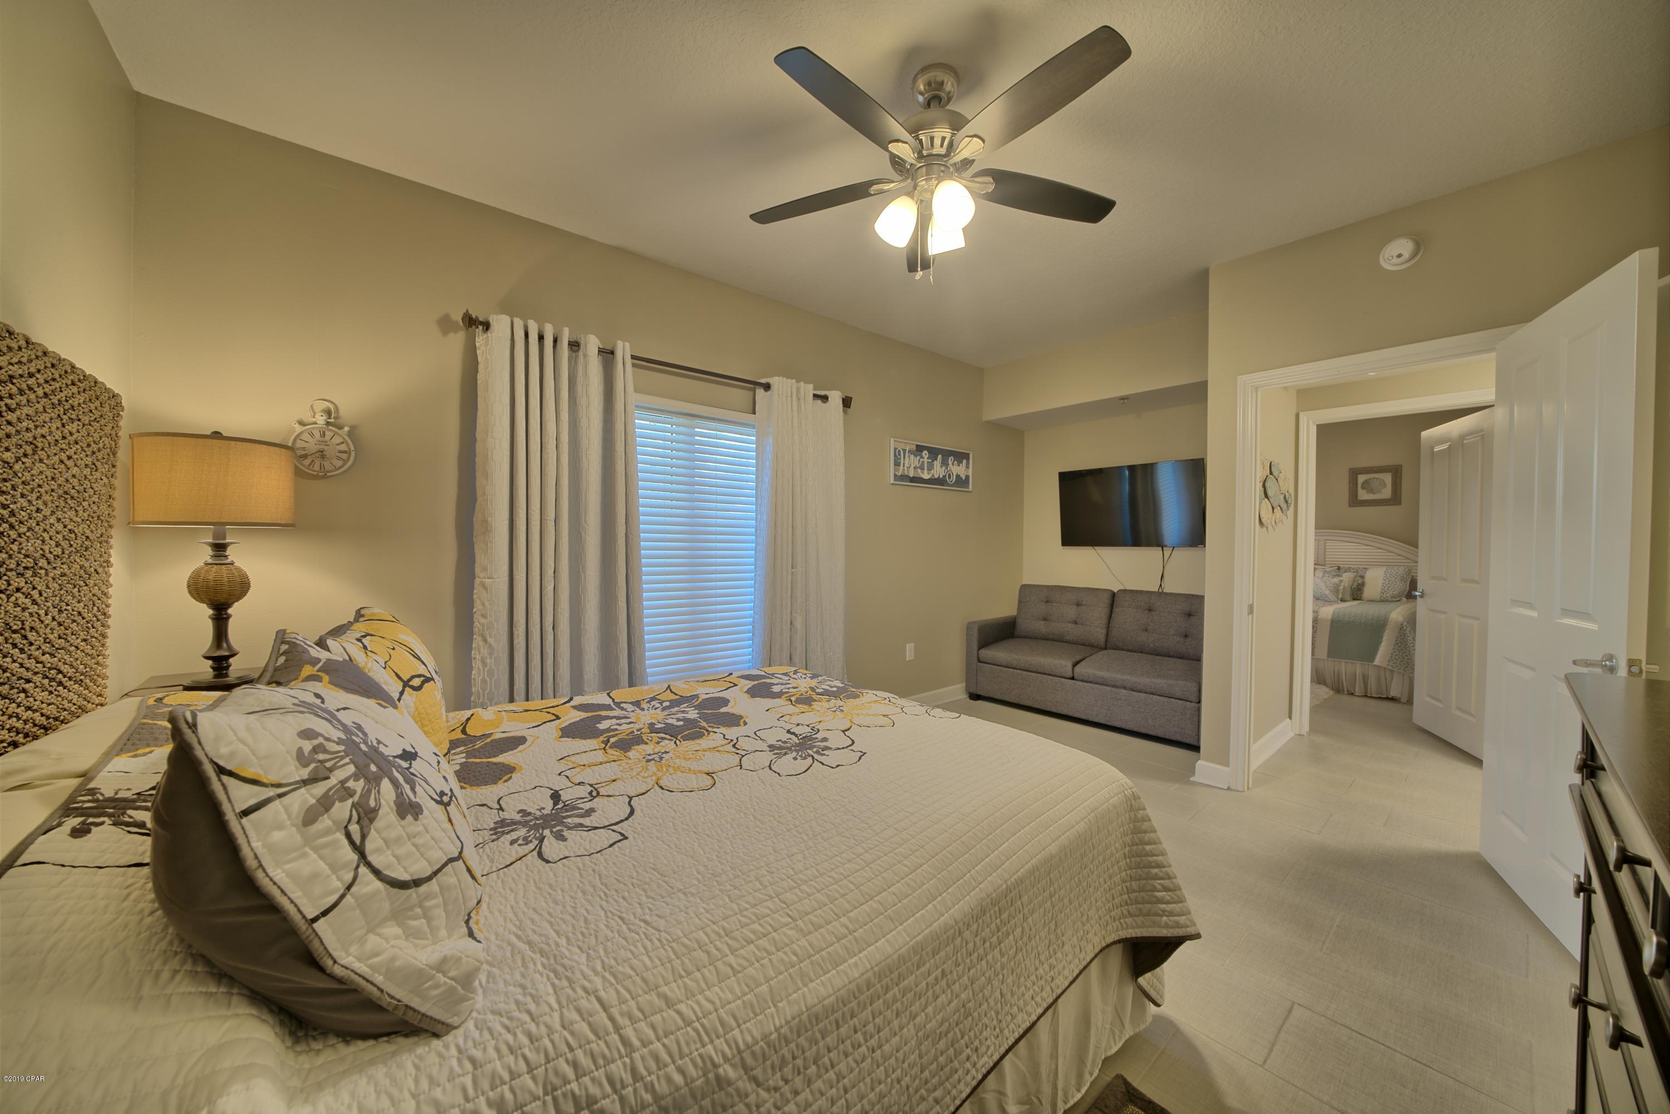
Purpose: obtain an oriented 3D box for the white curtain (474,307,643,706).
[{"bbox_3d":[-1.191,0.105,2.459,0.690,2.130,0.130,-2,2,-41],"label":"white curtain"}]

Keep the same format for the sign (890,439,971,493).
[{"bbox_3d":[0.749,-0.675,4.189,0.935,0.320,0.030,-2,2,-41],"label":"sign"}]

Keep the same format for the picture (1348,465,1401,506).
[{"bbox_3d":[5.819,-0.757,5.990,0.030,0.430,0.405,-2,2,-41],"label":"picture"}]

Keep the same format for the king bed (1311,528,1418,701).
[{"bbox_3d":[4.800,0.422,5.828,2.150,1.460,2.030,-1,1,-40],"label":"king bed"}]

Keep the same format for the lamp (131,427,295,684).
[{"bbox_3d":[-1.780,0.002,1.617,0.320,0.725,0.320,-2,2,-41],"label":"lamp"}]

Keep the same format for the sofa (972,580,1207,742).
[{"bbox_3d":[1.949,0.710,4.095,0.850,0.890,1.730,-2,2,-42],"label":"sofa"}]

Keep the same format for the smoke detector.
[{"bbox_3d":[2.367,-1.269,2.329,0.045,0.135,0.135,-2,2,-41],"label":"smoke detector"}]

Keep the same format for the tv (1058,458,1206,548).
[{"bbox_3d":[2.244,-0.383,4.289,0.070,0.625,1.045,-11,8,-40],"label":"tv"}]

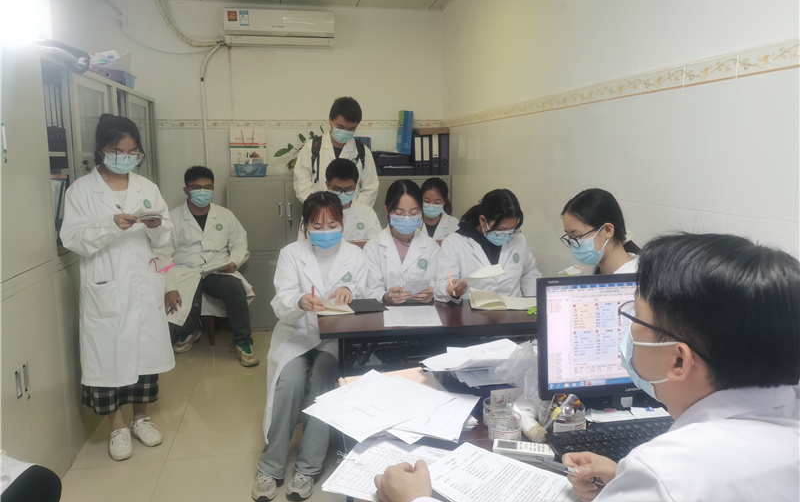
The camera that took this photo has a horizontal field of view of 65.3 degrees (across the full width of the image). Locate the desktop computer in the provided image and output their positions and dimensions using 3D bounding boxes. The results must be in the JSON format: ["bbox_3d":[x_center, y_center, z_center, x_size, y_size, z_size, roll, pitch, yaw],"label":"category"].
[{"bbox_3d":[0.537,0.227,1.395,0.480,0.350,0.370,-1,9,-7],"label":"desktop computer"}]

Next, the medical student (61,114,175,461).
[{"bbox_3d":[-1.278,0.155,2.854,0.460,1.560,0.380,-6,10,-32],"label":"medical student"}]

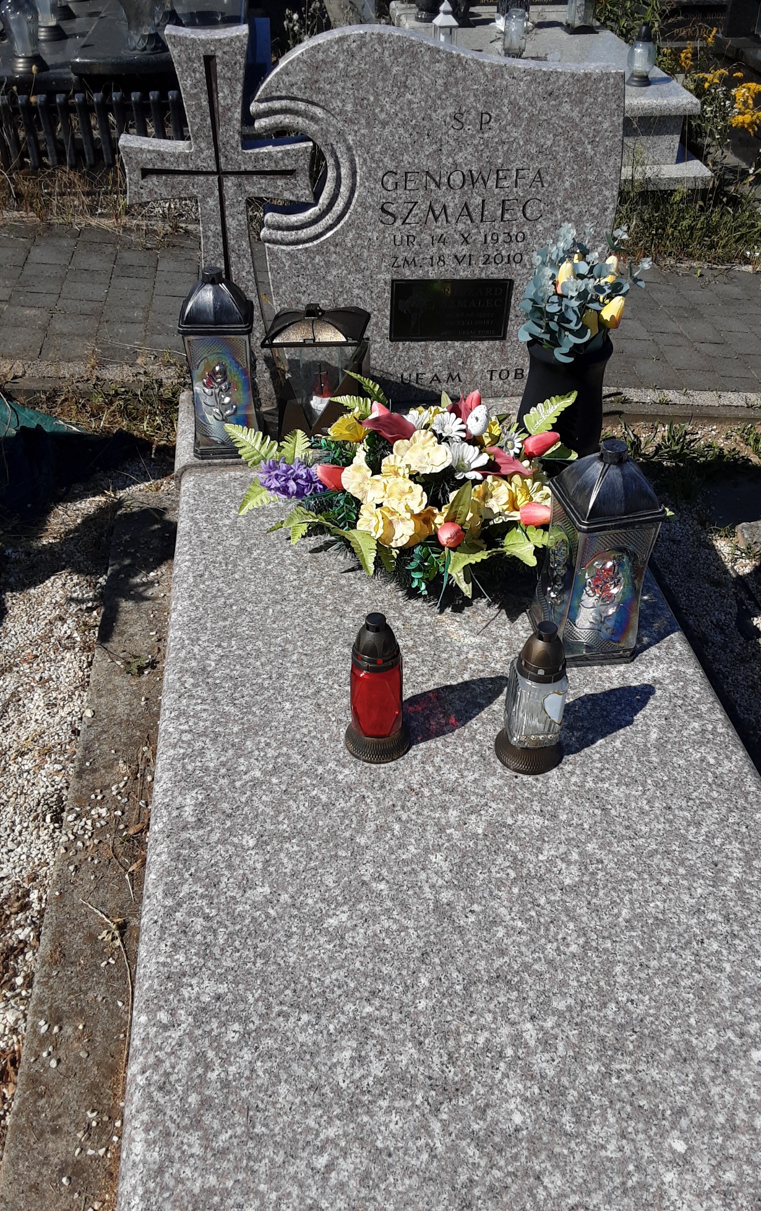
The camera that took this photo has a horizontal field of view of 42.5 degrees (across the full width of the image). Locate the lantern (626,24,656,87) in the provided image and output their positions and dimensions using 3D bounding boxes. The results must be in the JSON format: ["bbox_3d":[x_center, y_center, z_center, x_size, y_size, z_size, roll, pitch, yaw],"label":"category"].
[{"bbox_3d":[1.250,-2.631,4.689,0.132,0.247,0.132,-4,38,-5],"label":"lantern"}]

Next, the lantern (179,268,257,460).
[{"bbox_3d":[-0.301,-0.459,1.864,0.134,0.341,0.134,-3,38,-4],"label":"lantern"}]

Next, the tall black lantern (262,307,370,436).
[{"bbox_3d":[-0.125,-0.474,1.956,0.182,0.257,0.182,3,37,3],"label":"tall black lantern"}]

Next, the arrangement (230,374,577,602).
[{"bbox_3d":[0.053,-0.249,1.762,0.617,0.216,0.461,-4,38,-5],"label":"arrangement"}]

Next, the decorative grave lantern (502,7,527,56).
[{"bbox_3d":[0.689,-2.953,5.045,0.108,0.204,0.108,-4,38,-5],"label":"decorative grave lantern"}]

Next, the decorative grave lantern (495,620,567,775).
[{"bbox_3d":[0.208,0.116,1.279,0.091,0.224,0.091,0,37,0],"label":"decorative grave lantern"}]

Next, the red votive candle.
[{"bbox_3d":[-0.003,0.104,1.293,0.087,0.223,0.087,-4,38,-5],"label":"red votive candle"}]

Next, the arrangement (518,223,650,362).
[{"bbox_3d":[0.377,-0.586,1.830,0.235,0.245,0.206,-4,38,-5],"label":"arrangement"}]

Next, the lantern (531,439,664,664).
[{"bbox_3d":[0.322,-0.087,1.452,0.133,0.337,0.133,-7,38,-10],"label":"lantern"}]

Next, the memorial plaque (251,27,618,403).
[{"bbox_3d":[0.108,-0.755,1.960,0.698,0.700,0.098,-4,38,-5],"label":"memorial plaque"}]

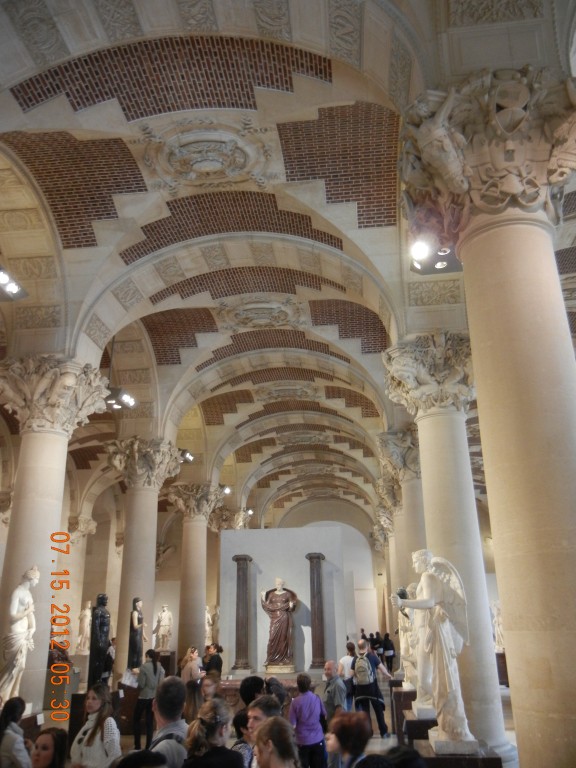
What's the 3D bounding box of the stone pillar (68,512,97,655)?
[{"bbox_3d":[-8.772,8.735,27.600,1.000,6.500,1.000,-3,-20,6],"label":"stone pillar"}]

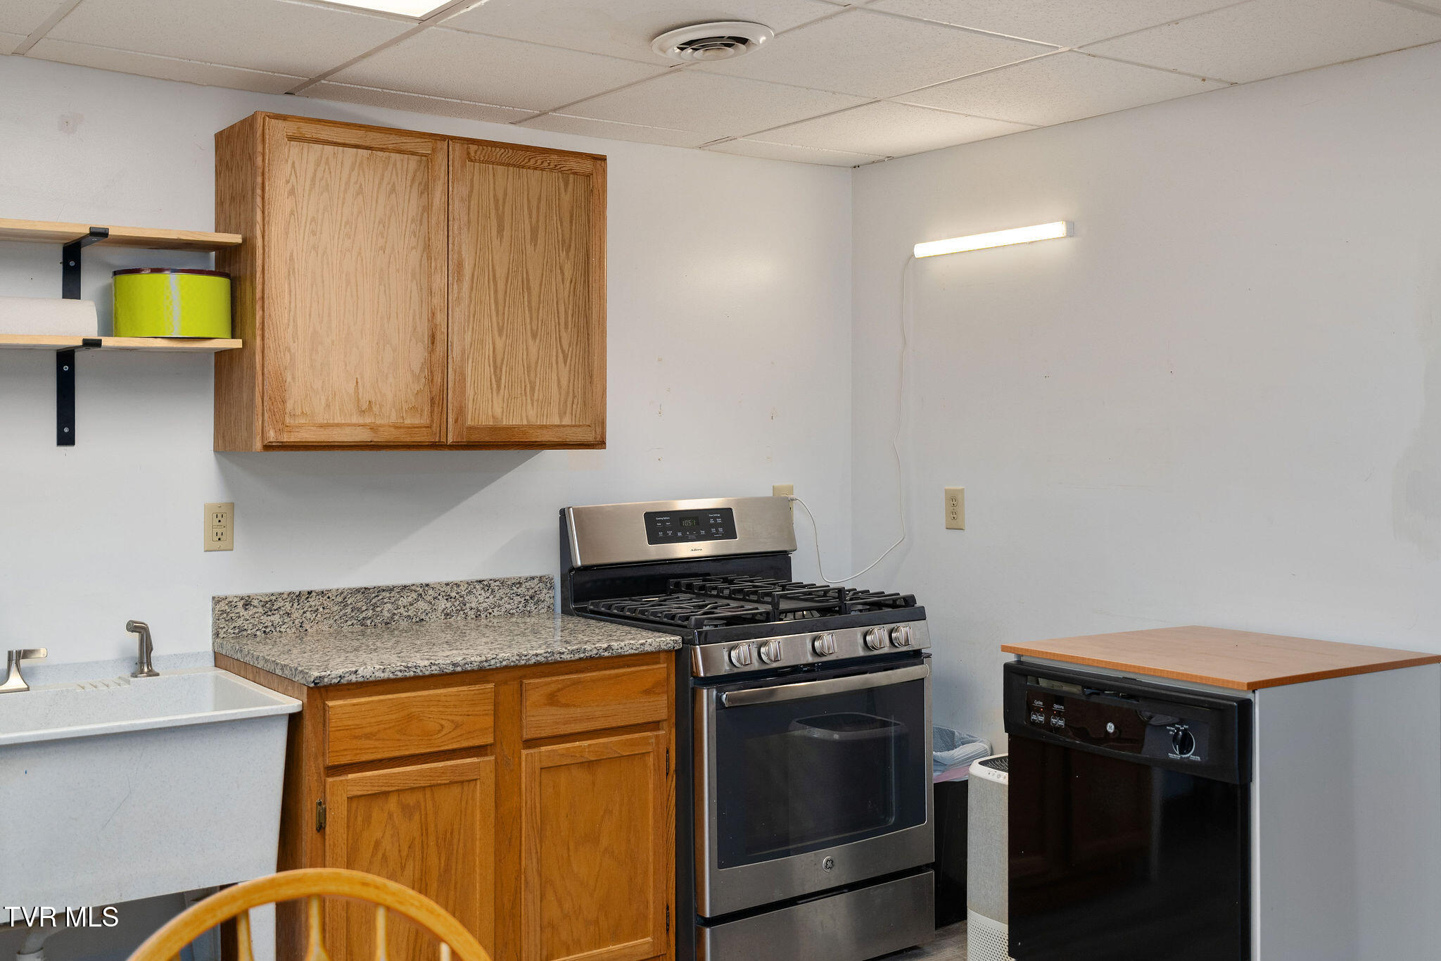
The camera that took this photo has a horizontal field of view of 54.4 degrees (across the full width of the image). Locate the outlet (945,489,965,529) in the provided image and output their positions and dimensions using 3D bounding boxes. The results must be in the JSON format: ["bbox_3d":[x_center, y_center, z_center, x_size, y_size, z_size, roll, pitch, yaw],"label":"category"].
[{"bbox_3d":[0.708,0.087,4.231,0.006,0.126,0.079,-2,3,-36],"label":"outlet"}]

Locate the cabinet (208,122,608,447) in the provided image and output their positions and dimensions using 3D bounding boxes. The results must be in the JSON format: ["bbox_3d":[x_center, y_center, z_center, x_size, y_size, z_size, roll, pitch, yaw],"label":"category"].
[{"bbox_3d":[-0.755,-0.459,3.517,0.916,0.759,0.329,-2,3,-36],"label":"cabinet"}]

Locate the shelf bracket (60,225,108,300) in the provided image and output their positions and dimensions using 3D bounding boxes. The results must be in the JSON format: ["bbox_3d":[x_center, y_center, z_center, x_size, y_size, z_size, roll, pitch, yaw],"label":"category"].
[{"bbox_3d":[-1.402,-0.425,3.094,0.038,0.228,0.253,-2,3,-36],"label":"shelf bracket"}]

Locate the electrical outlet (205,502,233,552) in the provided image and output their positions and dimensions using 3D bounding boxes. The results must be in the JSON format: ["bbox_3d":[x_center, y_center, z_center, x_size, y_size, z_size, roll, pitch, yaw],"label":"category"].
[{"bbox_3d":[-1.217,0.114,3.405,0.071,0.116,0.007,-2,3,-36],"label":"electrical outlet"}]

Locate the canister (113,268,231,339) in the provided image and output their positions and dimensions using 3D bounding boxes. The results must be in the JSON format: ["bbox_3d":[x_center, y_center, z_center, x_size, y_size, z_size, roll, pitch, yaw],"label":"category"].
[{"bbox_3d":[-1.249,-0.396,3.199,0.248,0.146,0.248,-2,3,-36],"label":"canister"}]

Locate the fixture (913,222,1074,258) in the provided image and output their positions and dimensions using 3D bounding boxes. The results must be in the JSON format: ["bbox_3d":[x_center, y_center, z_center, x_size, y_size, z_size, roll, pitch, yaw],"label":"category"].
[{"bbox_3d":[0.783,-0.695,4.066,0.034,0.040,0.585,-2,3,-36],"label":"fixture"}]

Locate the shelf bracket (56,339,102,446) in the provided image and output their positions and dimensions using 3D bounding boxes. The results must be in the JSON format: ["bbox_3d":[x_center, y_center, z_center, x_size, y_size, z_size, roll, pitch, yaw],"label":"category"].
[{"bbox_3d":[-1.417,-0.189,3.094,0.038,0.228,0.253,-2,3,-36],"label":"shelf bracket"}]

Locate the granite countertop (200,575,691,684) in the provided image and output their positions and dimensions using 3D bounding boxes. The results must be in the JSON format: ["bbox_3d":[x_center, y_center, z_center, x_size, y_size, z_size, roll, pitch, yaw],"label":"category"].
[{"bbox_3d":[-0.668,0.346,3.418,0.926,0.131,0.651,-2,3,-36],"label":"granite countertop"}]

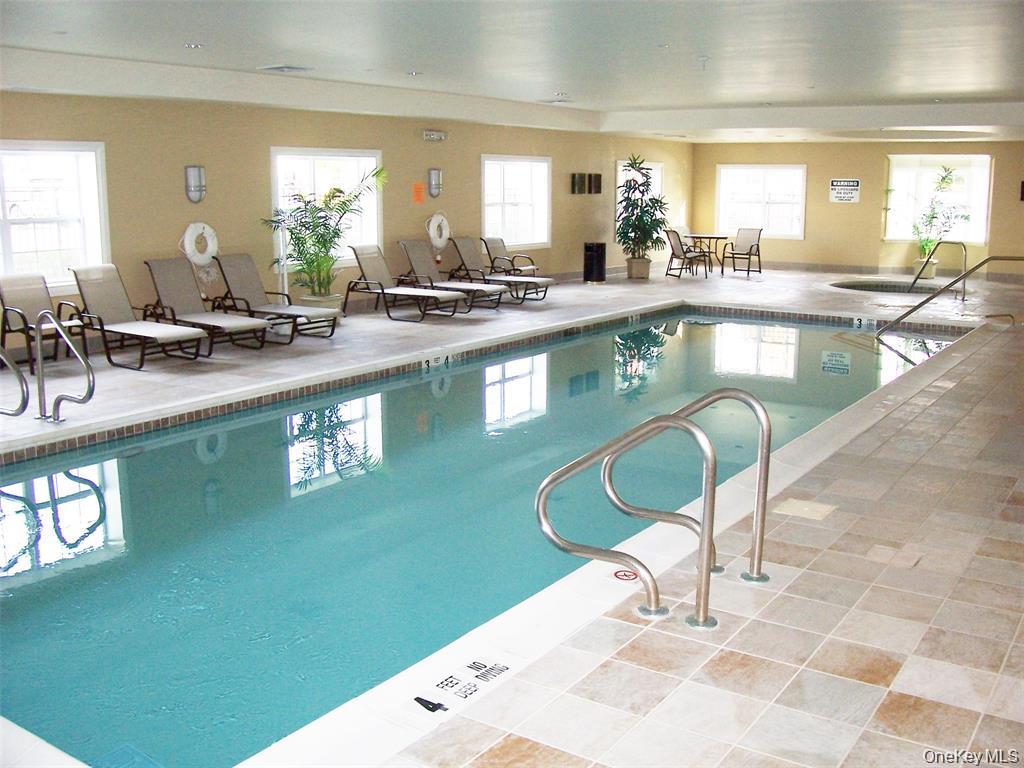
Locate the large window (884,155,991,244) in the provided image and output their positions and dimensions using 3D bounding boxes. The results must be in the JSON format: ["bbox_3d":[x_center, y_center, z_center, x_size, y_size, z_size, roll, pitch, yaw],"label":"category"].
[{"bbox_3d":[8.176,-3.535,19.304,1.860,1.650,0.120,7,13,34],"label":"large window"}]

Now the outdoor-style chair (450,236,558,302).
[{"bbox_3d":[-0.126,-1.716,15.115,1.610,0.920,0.690,7,13,34],"label":"outdoor-style chair"}]

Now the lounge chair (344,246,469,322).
[{"bbox_3d":[-1.426,-1.346,13.237,1.620,0.920,0.710,7,13,34],"label":"lounge chair"}]

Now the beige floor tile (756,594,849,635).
[{"bbox_3d":[1.153,0.914,3.977,0.300,0.010,0.300,7,13,34],"label":"beige floor tile"}]

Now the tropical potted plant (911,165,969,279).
[{"bbox_3d":[8.316,-3.119,19.445,1.122,2.213,1.020,8,13,34],"label":"tropical potted plant"}]

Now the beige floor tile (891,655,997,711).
[{"bbox_3d":[1.486,1.032,3.450,0.300,0.010,0.300,7,13,34],"label":"beige floor tile"}]

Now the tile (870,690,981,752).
[{"bbox_3d":[1.291,1.062,3.150,0.300,0.010,0.300,7,13,34],"label":"tile"}]

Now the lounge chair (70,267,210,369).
[{"bbox_3d":[-3.750,-0.696,10.076,1.580,0.920,0.700,7,13,34],"label":"lounge chair"}]

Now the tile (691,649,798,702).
[{"bbox_3d":[0.825,1.032,3.560,0.300,0.010,0.300,7,13,34],"label":"tile"}]

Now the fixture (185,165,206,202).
[{"bbox_3d":[-3.555,-2.252,11.337,0.122,0.408,0.235,8,13,34],"label":"fixture"}]

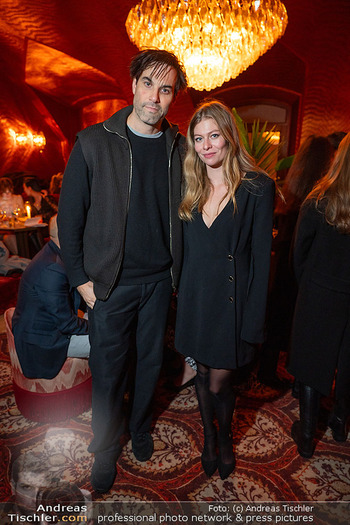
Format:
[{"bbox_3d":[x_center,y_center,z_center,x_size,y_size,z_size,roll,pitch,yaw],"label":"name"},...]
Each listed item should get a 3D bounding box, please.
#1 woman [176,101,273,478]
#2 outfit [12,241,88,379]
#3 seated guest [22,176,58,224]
[{"bbox_3d":[0.200,0.214,1.565,0.480,1.710,0.330,5,17,15],"label":"woman"},{"bbox_3d":[-0.690,0.250,2.150,0.570,0.730,0.500,-5,17,-17],"label":"outfit"},{"bbox_3d":[-1.690,-0.434,4.565,0.520,1.250,0.720,12,20,35],"label":"seated guest"}]

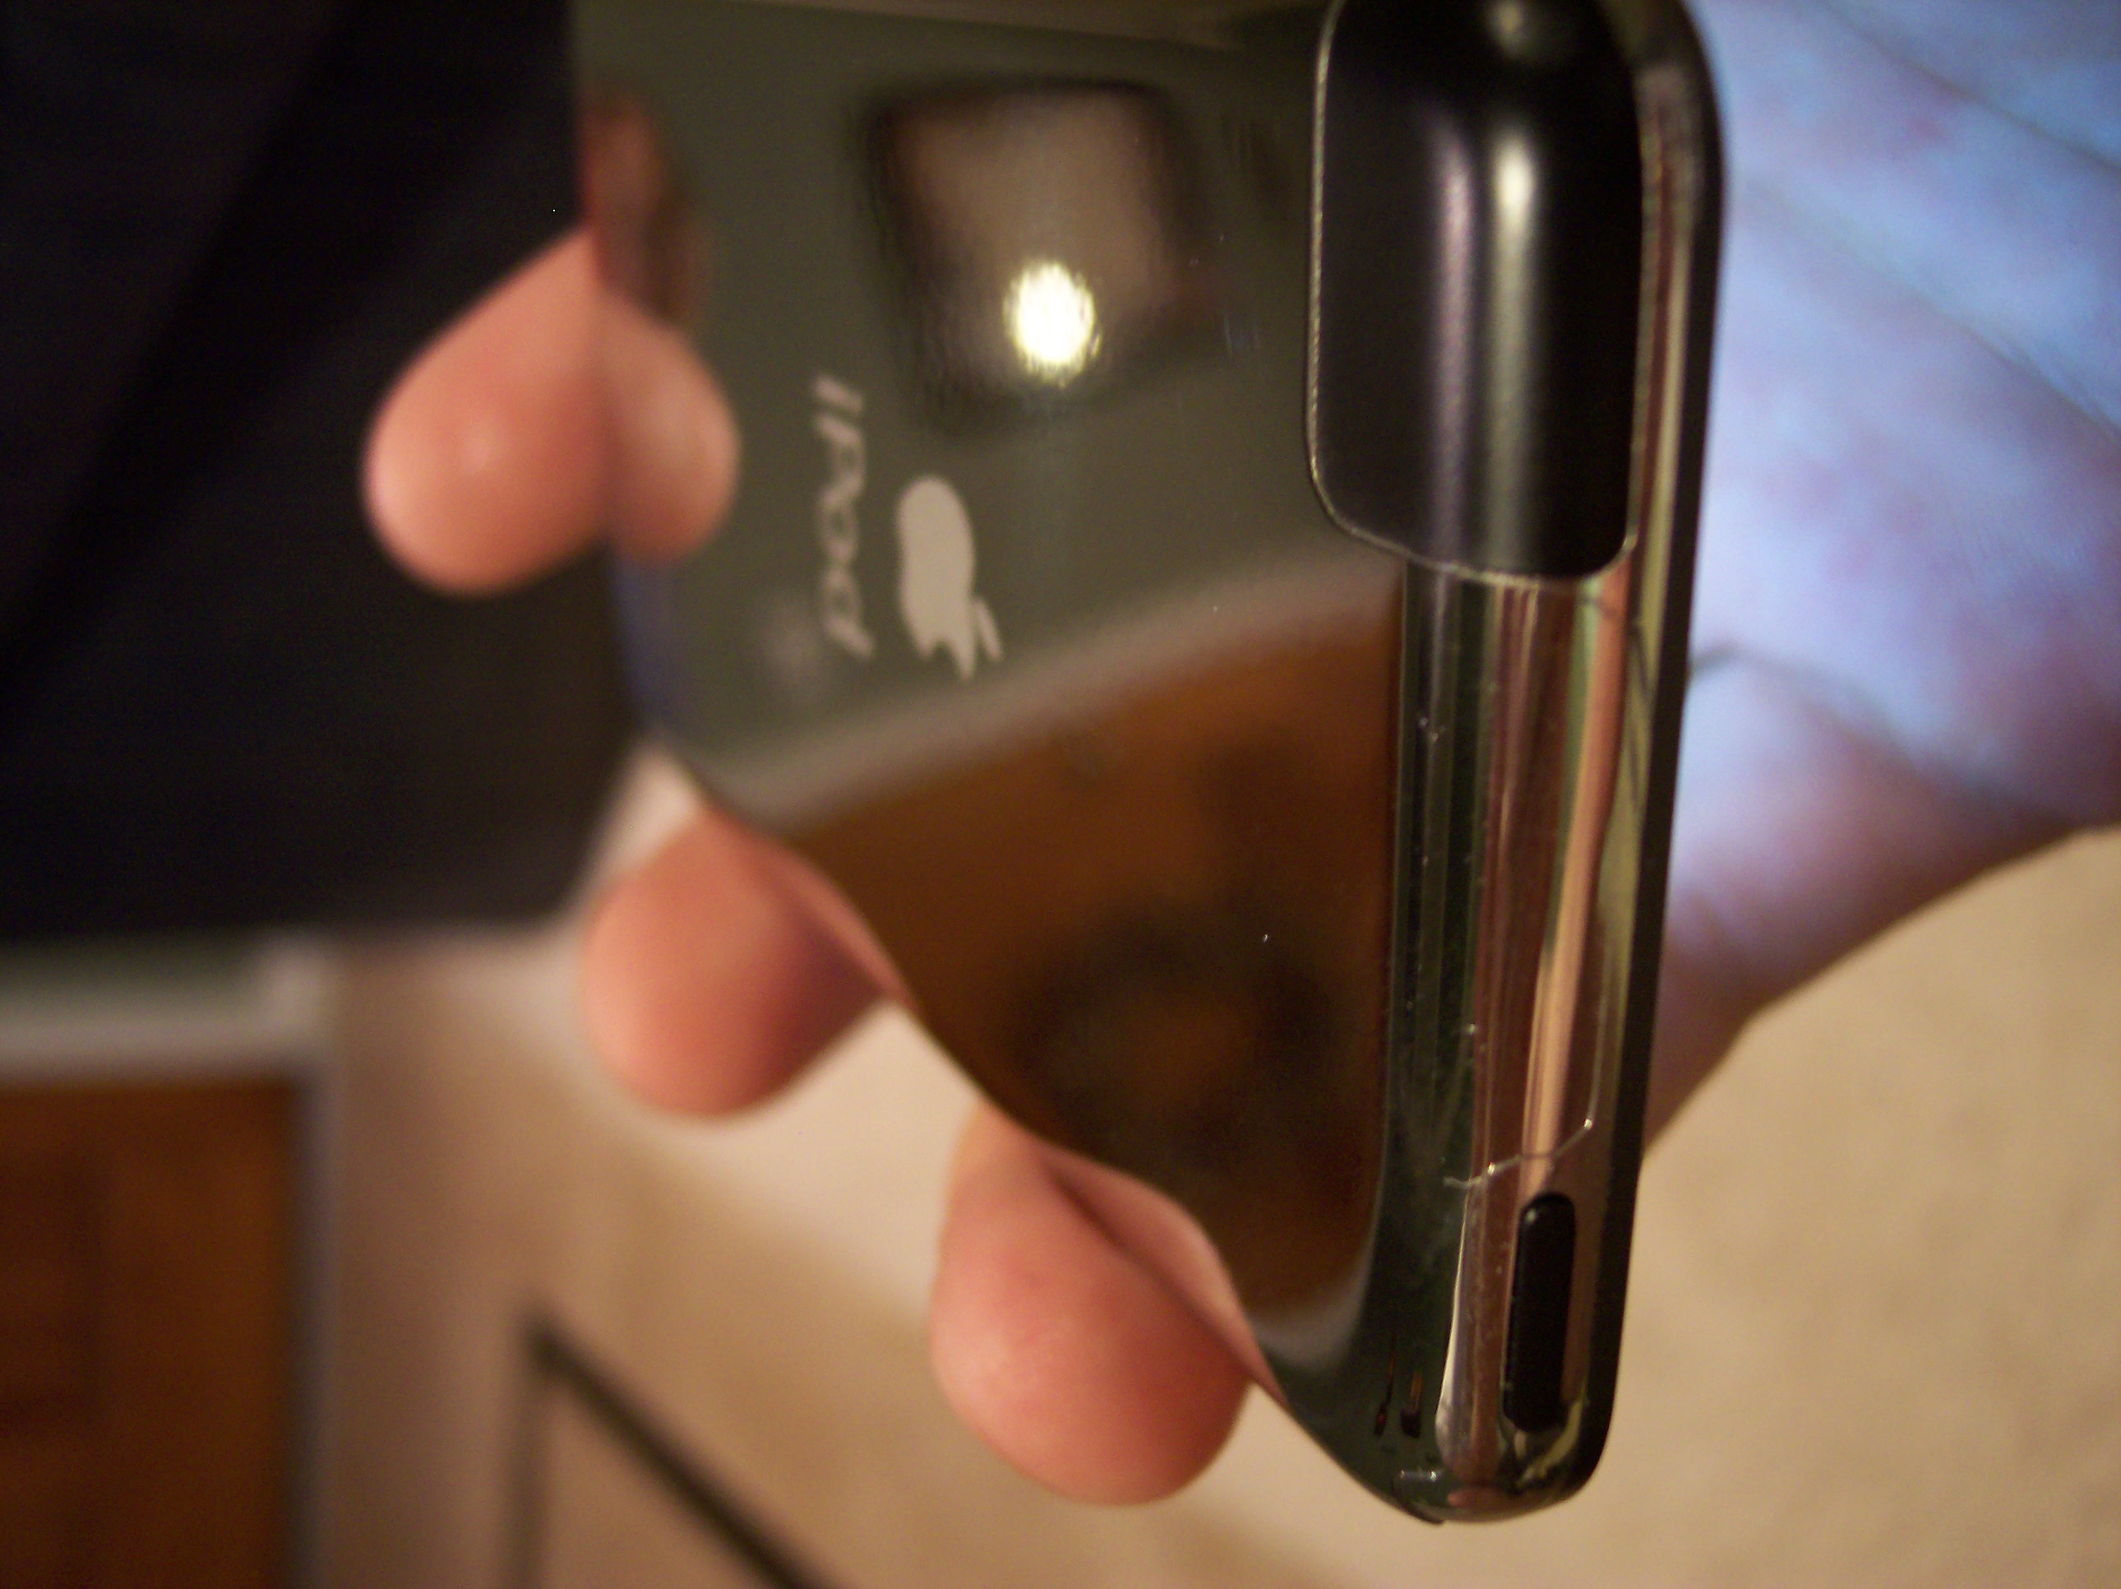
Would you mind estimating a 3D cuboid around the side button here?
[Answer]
[{"bbox_3d":[0.018,0.020,0.088,0.002,0.010,0.001,-8,23,-17],"label":"side button"}]

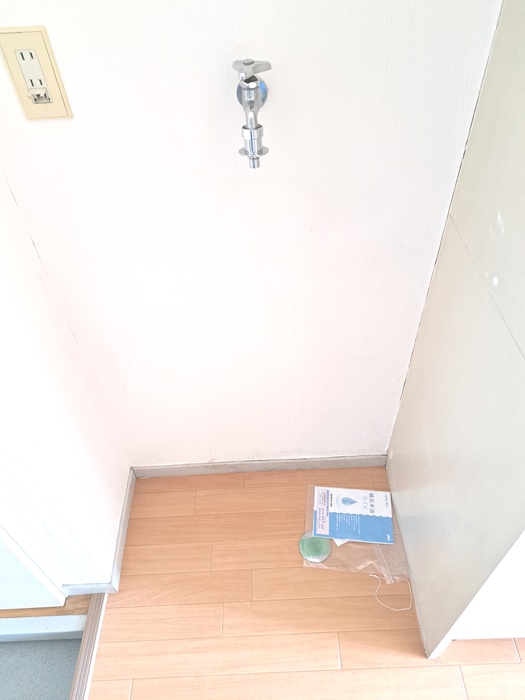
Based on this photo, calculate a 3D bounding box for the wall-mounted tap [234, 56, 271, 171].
[{"bbox_3d":[-0.013,-0.340,0.692,0.051,0.143,0.100,-3,45,0],"label":"wall-mounted tap"}]

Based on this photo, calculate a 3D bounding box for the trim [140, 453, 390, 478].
[{"bbox_3d":[-0.009,0.345,1.435,0.749,0.053,0.010,-3,45,0],"label":"trim"}]

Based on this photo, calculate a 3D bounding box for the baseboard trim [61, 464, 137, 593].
[{"bbox_3d":[-0.439,0.480,1.323,0.137,0.053,0.332,-3,45,0],"label":"baseboard trim"}]

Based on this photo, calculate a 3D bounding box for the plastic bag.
[{"bbox_3d":[0.247,0.483,1.307,0.265,0.016,0.256,3,45,6],"label":"plastic bag"}]

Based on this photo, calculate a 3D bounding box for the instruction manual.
[{"bbox_3d":[0.250,0.454,1.341,0.210,0.006,0.148,3,45,6],"label":"instruction manual"}]

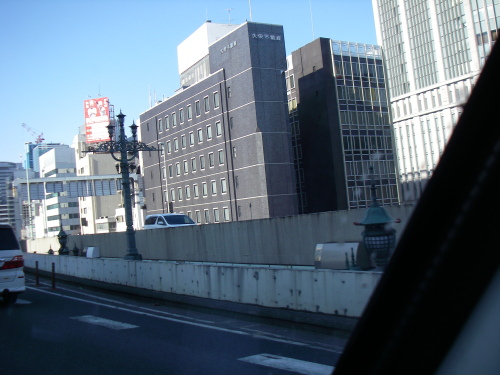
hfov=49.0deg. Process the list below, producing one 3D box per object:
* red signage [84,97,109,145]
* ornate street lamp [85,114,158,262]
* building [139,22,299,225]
[{"bbox_3d":[-37.397,-16.423,135.247,6.300,10.500,0.600,-6,-2,8],"label":"red signage"},{"bbox_3d":[-3.048,-0.037,13.600,1.950,3.800,0.550,-5,-3,-33],"label":"ornate street lamp"},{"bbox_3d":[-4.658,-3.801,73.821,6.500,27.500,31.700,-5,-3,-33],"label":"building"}]

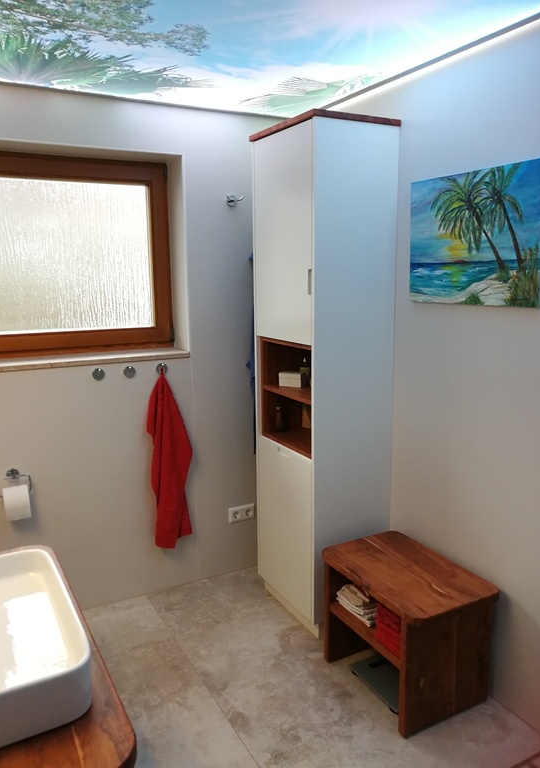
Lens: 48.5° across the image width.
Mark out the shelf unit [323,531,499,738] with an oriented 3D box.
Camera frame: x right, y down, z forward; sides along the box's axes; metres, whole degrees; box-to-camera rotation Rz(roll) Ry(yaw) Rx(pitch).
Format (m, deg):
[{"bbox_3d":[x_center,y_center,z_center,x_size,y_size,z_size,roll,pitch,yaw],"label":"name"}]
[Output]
[{"bbox_3d":[0.515,0.916,2.268,0.381,0.470,0.574,-6,12,-28],"label":"shelf unit"}]

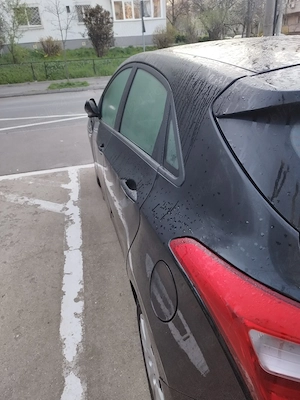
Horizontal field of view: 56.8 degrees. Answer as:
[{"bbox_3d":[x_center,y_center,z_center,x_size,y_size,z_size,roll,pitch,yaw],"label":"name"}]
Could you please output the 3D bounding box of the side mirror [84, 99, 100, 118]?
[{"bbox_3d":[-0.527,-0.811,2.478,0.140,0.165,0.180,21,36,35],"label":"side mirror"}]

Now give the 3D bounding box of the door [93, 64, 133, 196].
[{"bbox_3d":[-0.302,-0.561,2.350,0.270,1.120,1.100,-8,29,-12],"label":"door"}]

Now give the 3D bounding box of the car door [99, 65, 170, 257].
[{"bbox_3d":[-0.064,-0.134,1.541,0.270,1.130,0.930,-8,29,-12],"label":"car door"}]

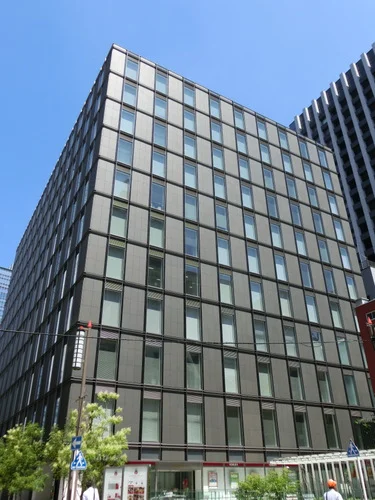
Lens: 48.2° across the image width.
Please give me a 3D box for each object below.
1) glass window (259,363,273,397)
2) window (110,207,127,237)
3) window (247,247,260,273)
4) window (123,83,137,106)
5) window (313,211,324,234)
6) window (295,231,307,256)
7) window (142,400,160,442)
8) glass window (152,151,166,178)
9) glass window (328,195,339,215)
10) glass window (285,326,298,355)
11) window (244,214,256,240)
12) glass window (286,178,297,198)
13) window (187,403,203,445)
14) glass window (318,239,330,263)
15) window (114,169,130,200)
[{"bbox_3d":[6.782,11.223,36.554,1.300,2.850,0.150,15,-33,-26],"label":"glass window"},{"bbox_3d":[-5.822,-2.412,35.651,1.370,2.850,0.150,15,-33,-26],"label":"window"},{"bbox_3d":[6.468,1.061,41.076,1.382,2.800,0.150,15,-33,-26],"label":"window"},{"bbox_3d":[-5.869,-15.749,42.862,1.280,2.860,0.150,15,-33,-26],"label":"window"},{"bbox_3d":[15.812,-3.188,50.774,1.320,2.900,0.150,15,-33,-26],"label":"window"},{"bbox_3d":[12.791,-0.744,47.258,1.300,2.850,0.150,15,-33,-26],"label":"window"},{"bbox_3d":[-2.465,11.764,29.015,1.382,2.800,0.150,15,-33,-26],"label":"window"},{"bbox_3d":[-2.823,-8.332,41.138,1.320,2.900,0.150,15,-33,-26],"label":"glass window"},{"bbox_3d":[18.755,-5.613,53.468,1.280,2.860,0.150,15,-33,-26],"label":"glass window"},{"bbox_3d":[9.764,8.696,39.985,1.320,2.900,0.150,15,-33,-26],"label":"glass window"},{"bbox_3d":[6.617,-2.411,44.069,1.300,2.850,0.150,15,-33,-26],"label":"window"},{"bbox_3d":[12.609,-7.303,50.341,1.280,2.860,0.150,15,-33,-26],"label":"glass window"},{"bbox_3d":[0.541,12.825,31.306,1.370,2.850,0.150,15,-33,-26],"label":"window"},{"bbox_3d":[15.911,0.239,48.749,1.370,2.850,0.150,15,-33,-26],"label":"glass window"},{"bbox_3d":[-5.858,-5.791,37.537,1.370,2.850,0.150,15,-33,-26],"label":"window"}]

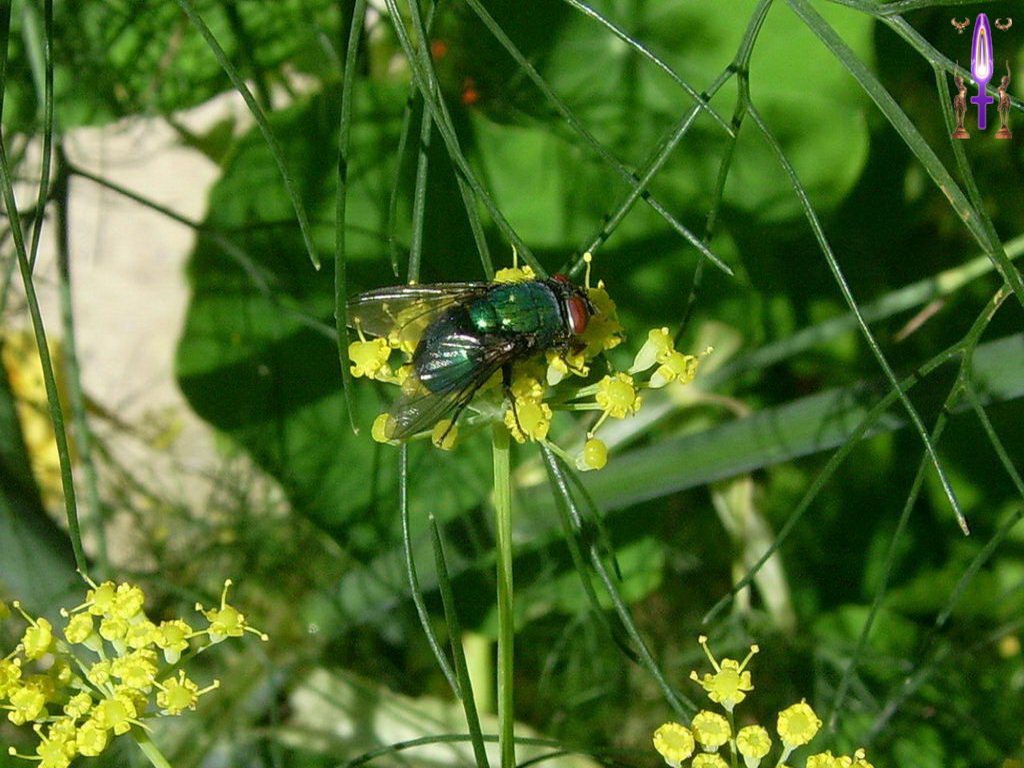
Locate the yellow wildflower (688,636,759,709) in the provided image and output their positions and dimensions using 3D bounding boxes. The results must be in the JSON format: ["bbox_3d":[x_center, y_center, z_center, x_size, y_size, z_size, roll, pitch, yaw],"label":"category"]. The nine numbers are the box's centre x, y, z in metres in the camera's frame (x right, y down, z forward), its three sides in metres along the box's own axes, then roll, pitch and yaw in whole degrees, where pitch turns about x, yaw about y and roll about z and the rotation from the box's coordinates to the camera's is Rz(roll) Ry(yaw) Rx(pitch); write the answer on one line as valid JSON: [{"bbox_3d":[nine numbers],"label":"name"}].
[{"bbox_3d":[0.011,0.015,0.060,0.003,0.003,0.003,-2,38,0],"label":"yellow wildflower"}]

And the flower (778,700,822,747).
[{"bbox_3d":[0.015,0.017,0.060,0.002,0.002,0.002,8,55,-12],"label":"flower"}]

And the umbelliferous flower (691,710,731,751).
[{"bbox_3d":[0.010,0.018,0.060,0.002,0.001,0.002,-6,44,0],"label":"umbelliferous flower"}]

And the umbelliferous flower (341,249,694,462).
[{"bbox_3d":[0.001,-0.002,0.062,0.018,0.006,0.014,0,31,0],"label":"umbelliferous flower"}]

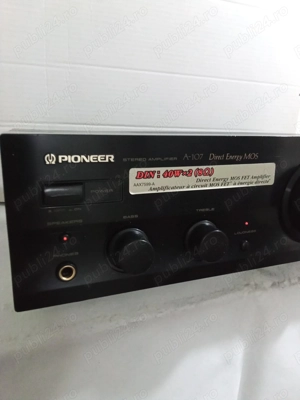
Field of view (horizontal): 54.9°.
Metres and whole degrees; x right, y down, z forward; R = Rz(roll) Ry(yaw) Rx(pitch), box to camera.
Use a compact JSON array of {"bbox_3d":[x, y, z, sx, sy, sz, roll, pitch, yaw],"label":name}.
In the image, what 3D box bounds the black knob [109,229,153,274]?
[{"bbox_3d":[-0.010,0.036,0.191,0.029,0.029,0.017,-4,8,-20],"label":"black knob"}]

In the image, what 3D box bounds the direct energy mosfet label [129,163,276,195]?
[{"bbox_3d":[0.044,-0.016,0.213,0.123,0.018,0.001,-4,8,-20],"label":"direct energy mosfet label"}]

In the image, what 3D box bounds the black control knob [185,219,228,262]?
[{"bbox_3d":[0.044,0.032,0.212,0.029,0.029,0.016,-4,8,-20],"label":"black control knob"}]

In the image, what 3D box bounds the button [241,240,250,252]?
[{"bbox_3d":[0.076,0.037,0.230,0.007,0.008,0.005,-4,8,-20],"label":"button"}]

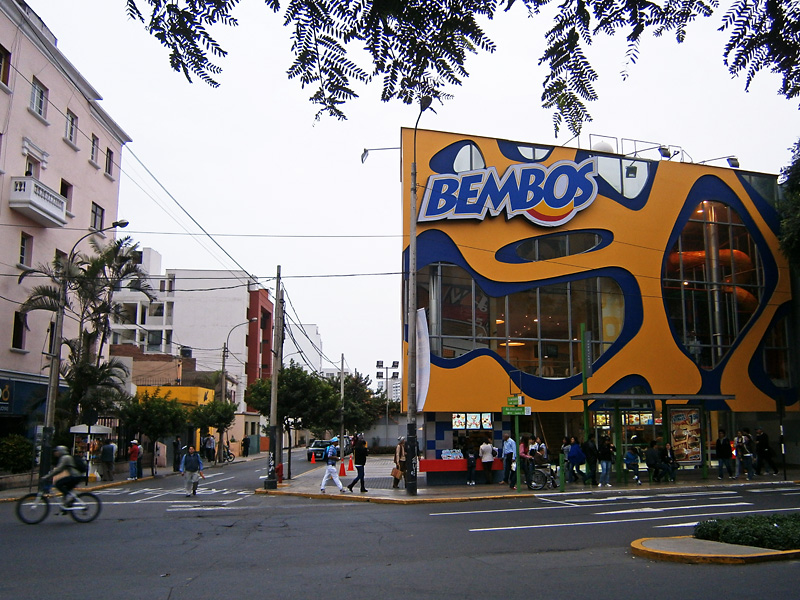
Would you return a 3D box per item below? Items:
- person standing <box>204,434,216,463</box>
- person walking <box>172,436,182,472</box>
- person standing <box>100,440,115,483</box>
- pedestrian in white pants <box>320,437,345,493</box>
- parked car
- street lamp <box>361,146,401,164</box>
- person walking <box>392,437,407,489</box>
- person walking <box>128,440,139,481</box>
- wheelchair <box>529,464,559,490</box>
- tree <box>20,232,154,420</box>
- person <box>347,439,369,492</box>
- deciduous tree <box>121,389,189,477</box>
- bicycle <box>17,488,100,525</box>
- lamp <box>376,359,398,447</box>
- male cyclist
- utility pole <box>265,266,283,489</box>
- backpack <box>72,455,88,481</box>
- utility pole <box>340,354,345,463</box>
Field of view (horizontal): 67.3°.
[{"bbox_3d":[-11.927,9.384,37.989,0.520,1.719,0.400,2,-13,-9],"label":"person standing"},{"bbox_3d":[-10.294,7.156,27.960,0.500,1.680,0.380,8,-14,-36],"label":"person walking"},{"bbox_3d":[-11.565,6.366,23.962,0.550,1.700,0.450,5,-12,-23],"label":"person standing"},{"bbox_3d":[-2.072,5.210,19.031,0.750,1.700,0.500,1,-11,-6],"label":"pedestrian in white pants"},{"bbox_3d":[-5.585,10.980,44.143,1.750,1.500,4.200,1,-11,-3],"label":"parked car"},{"bbox_3d":[-0.790,-5.999,25.000,1.700,0.680,0.450,0,-13,0],"label":"street lamp"},{"bbox_3d":[0.010,5.260,19.479,0.420,1.629,0.520,-7,-14,26],"label":"person walking"},{"bbox_3d":[-11.359,6.869,25.780,0.400,1.639,0.500,-4,-13,17],"label":"person walking"},{"bbox_3d":[4.585,5.658,19.433,1.020,0.900,0.620,1,-11,-6],"label":"wheelchair"},{"bbox_3d":[-15.133,2.182,29.512,5.800,11.024,5.500,0,-13,0],"label":"tree"},{"bbox_3d":[-1.242,4.889,18.084,0.580,1.672,0.520,1,-13,-8],"label":"person"},{"bbox_3d":[-10.947,5.927,27.015,2.950,3.776,2.950,0,-13,0],"label":"deciduous tree"},{"bbox_3d":[-7.933,4.716,14.095,1.750,1.000,0.550,3,-11,-15],"label":"bicycle"},{"bbox_3d":[-1.131,9.461,53.879,1.950,8.000,0.700,0,-13,0],"label":"lamp"},{"bbox_3d":[-7.807,4.152,13.900,0.980,1.420,0.520,3,-13,-15],"label":"male cyclist"},{"bbox_3d":[-4.284,2.539,20.726,0.360,7.610,0.360,0,-11,0],"label":"utility pole"},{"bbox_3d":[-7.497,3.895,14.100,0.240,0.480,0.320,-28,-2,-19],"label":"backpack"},{"bbox_3d":[-3.949,7.425,41.802,0.270,7.300,0.270,0,-13,0],"label":"utility pole"}]

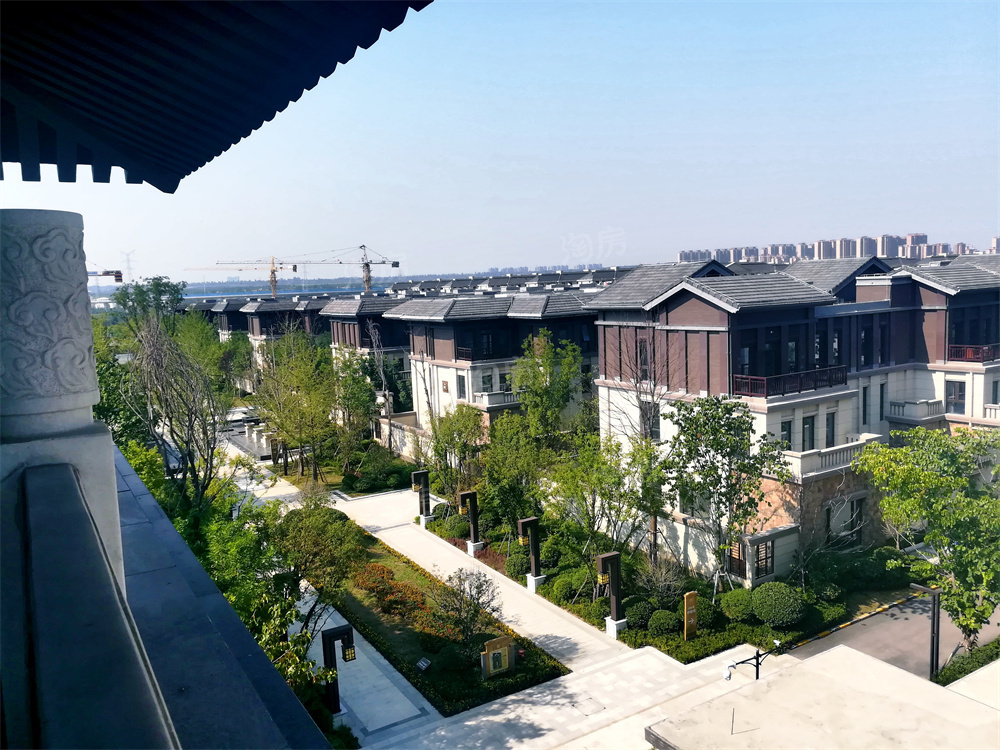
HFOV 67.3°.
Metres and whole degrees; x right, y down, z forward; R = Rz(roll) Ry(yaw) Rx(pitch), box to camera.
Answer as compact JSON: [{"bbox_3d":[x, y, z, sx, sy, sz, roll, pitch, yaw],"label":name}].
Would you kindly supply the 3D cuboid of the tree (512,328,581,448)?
[{"bbox_3d":[3.134,2.173,48.329,4.400,9.800,4.400,-3,7,0],"label":"tree"}]

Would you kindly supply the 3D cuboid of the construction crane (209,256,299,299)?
[{"bbox_3d":[-121.526,-40.942,360.198,2.200,31.500,58.000,4,9,43],"label":"construction crane"}]

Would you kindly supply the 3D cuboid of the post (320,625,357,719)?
[{"bbox_3d":[-4.770,9.033,22.242,1.040,3.160,0.620,-7,8,-31],"label":"post"}]

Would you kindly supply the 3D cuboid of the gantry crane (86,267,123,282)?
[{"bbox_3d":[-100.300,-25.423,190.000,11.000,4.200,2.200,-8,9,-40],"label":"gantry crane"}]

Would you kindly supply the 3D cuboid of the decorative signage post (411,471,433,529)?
[{"bbox_3d":[-4.256,6.759,40.823,1.100,3.160,0.640,-7,8,-31],"label":"decorative signage post"}]

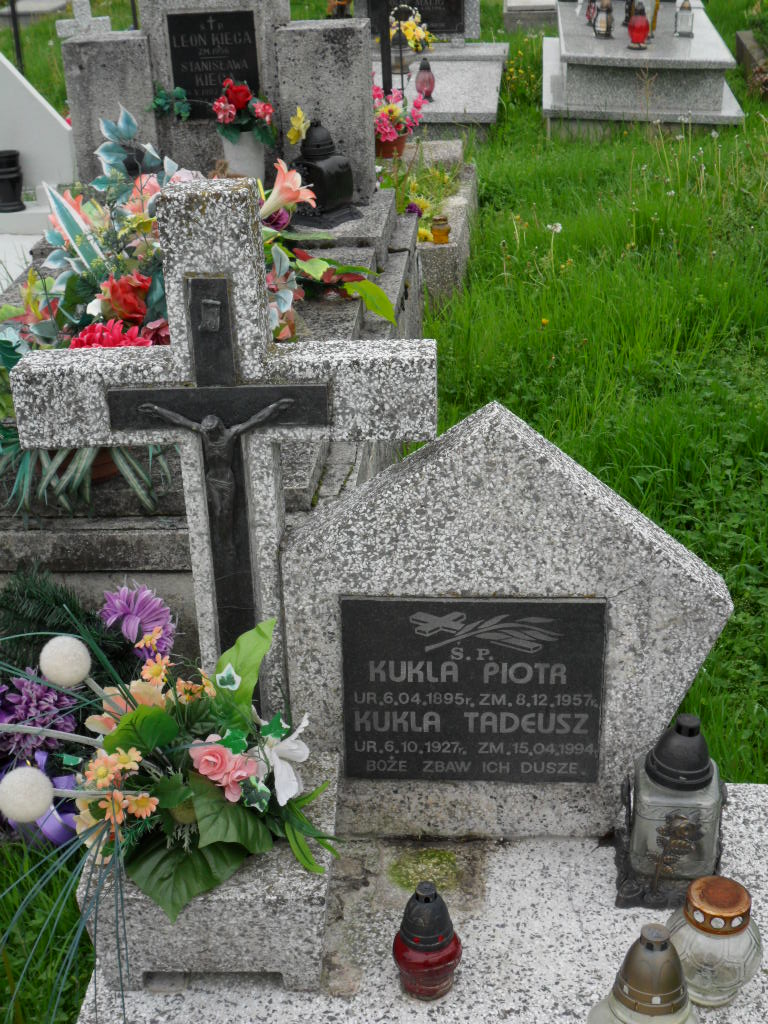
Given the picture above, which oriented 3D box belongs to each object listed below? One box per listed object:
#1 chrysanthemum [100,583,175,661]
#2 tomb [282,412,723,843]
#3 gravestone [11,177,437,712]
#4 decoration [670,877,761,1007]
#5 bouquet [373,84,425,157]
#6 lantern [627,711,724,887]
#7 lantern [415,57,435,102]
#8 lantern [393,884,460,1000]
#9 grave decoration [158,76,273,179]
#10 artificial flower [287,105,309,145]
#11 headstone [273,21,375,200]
[{"bbox_3d":[-0.338,0.152,2.120,0.105,0.105,0.090,-1,27,0],"label":"chrysanthemum"},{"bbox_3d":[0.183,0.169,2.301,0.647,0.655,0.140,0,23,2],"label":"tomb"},{"bbox_3d":[-0.211,-0.015,2.183,0.571,0.910,0.105,0,27,2],"label":"gravestone"},{"bbox_3d":[0.445,0.567,2.042,0.127,0.165,0.127,-1,27,0],"label":"decoration"},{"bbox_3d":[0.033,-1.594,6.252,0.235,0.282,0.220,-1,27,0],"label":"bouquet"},{"bbox_3d":[0.420,0.399,2.216,0.128,0.257,0.125,2,27,6],"label":"lantern"},{"bbox_3d":[0.211,-2.083,7.410,0.095,0.199,0.095,-1,27,0],"label":"lantern"},{"bbox_3d":[0.060,0.564,2.060,0.094,0.164,0.094,-1,27,0],"label":"lantern"},{"bbox_3d":[-0.509,-1.134,4.704,0.371,0.388,0.200,2,27,5],"label":"grave decoration"},{"bbox_3d":[-0.254,-1.151,4.571,0.071,0.119,0.065,2,27,5],"label":"artificial flower"},{"bbox_3d":[-0.170,-1.224,4.714,0.260,0.531,0.155,2,27,5],"label":"headstone"}]

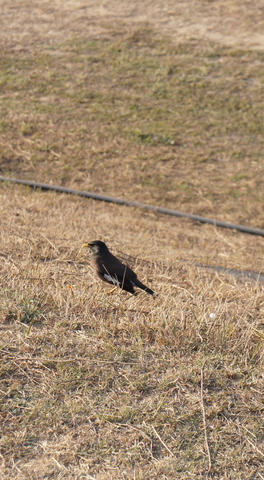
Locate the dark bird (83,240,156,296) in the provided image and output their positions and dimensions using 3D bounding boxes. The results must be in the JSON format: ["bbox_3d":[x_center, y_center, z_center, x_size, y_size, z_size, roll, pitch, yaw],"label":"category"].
[{"bbox_3d":[-0.030,0.072,3.950,0.175,0.142,0.075,1,15,3],"label":"dark bird"}]

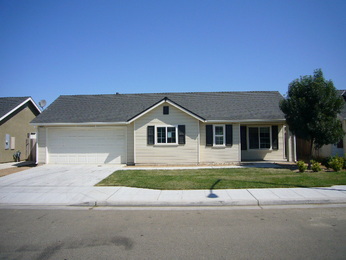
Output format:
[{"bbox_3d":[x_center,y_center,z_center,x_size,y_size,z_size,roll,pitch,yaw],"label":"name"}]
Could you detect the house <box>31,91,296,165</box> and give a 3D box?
[{"bbox_3d":[-0.350,-0.263,20.799,16.035,4.878,8.900,-1,-2,3],"label":"house"}]

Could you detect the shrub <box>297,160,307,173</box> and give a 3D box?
[{"bbox_3d":[5.914,1.653,12.866,0.496,0.523,0.496,-1,-2,3],"label":"shrub"}]

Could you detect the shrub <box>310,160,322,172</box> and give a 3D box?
[{"bbox_3d":[6.576,1.637,12.873,0.510,0.537,0.510,-1,-2,3],"label":"shrub"}]

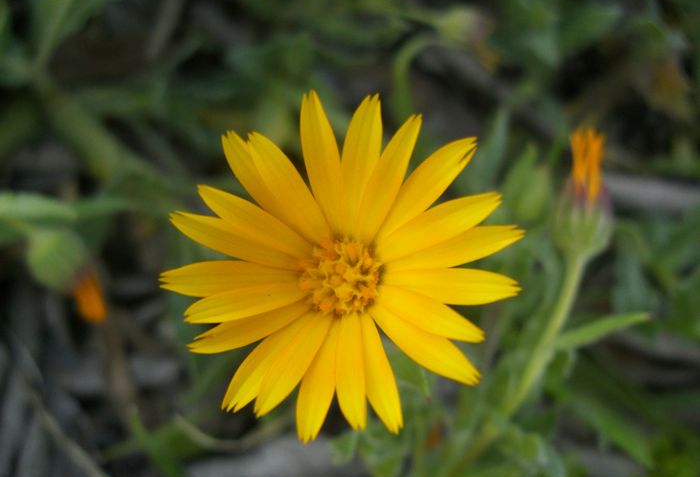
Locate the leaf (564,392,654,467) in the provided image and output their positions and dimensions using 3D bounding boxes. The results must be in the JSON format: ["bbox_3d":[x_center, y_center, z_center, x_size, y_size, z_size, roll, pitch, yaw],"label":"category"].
[{"bbox_3d":[0.063,0.046,0.186,0.031,0.005,0.007,39,54,-13],"label":"leaf"}]

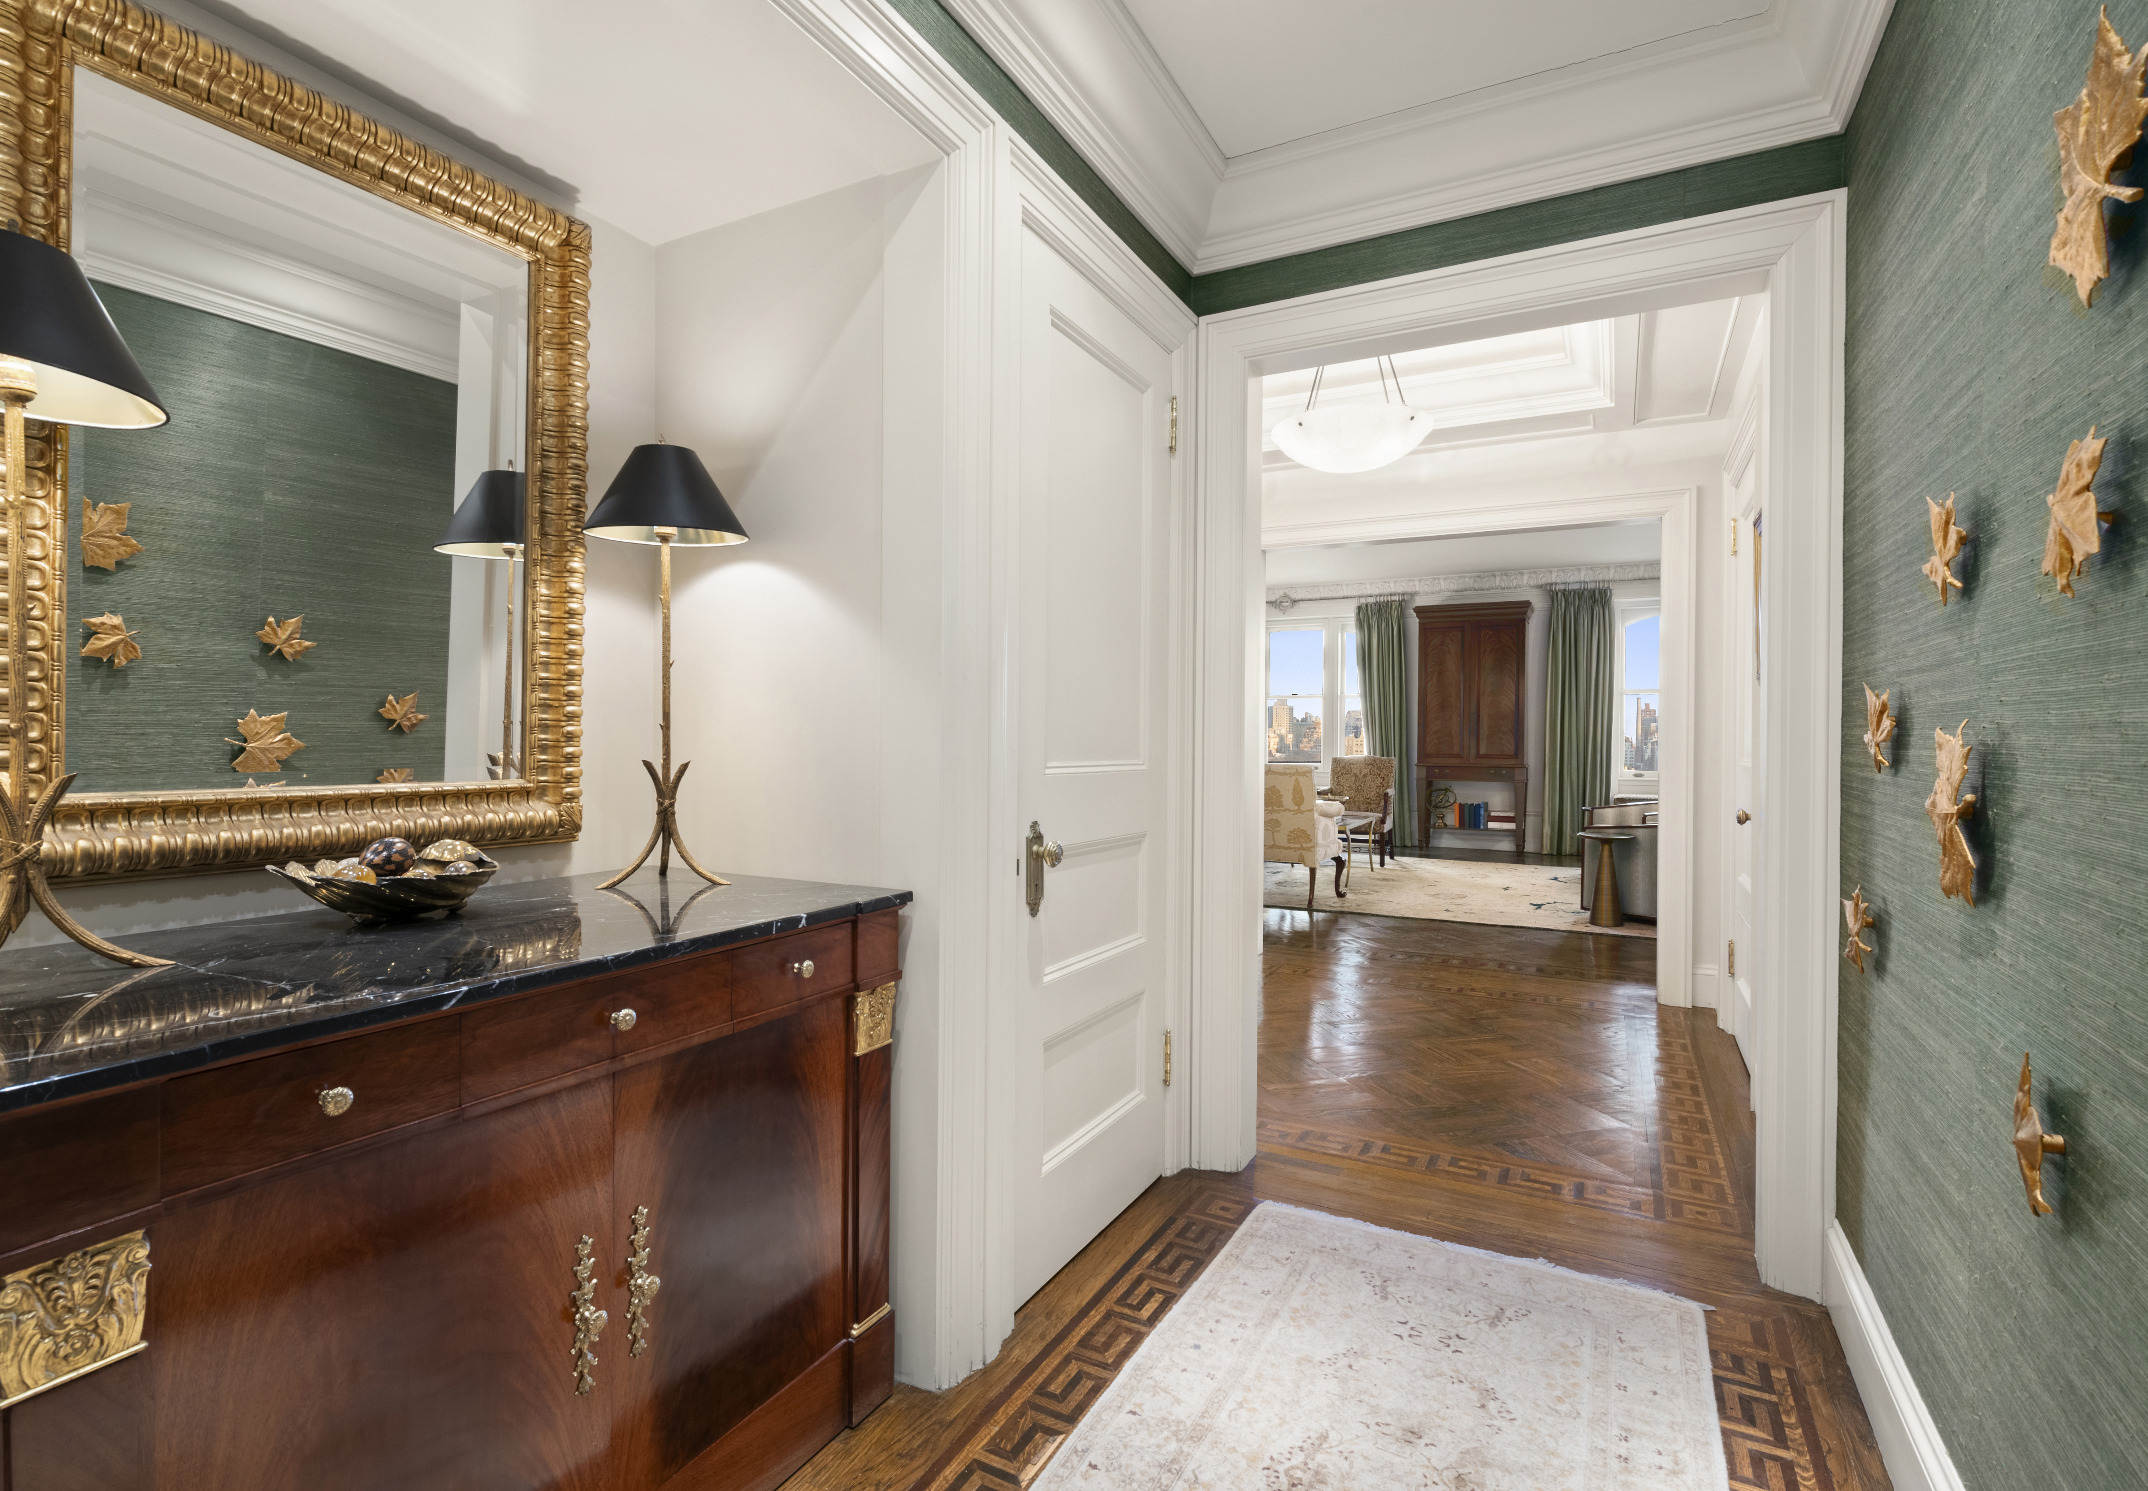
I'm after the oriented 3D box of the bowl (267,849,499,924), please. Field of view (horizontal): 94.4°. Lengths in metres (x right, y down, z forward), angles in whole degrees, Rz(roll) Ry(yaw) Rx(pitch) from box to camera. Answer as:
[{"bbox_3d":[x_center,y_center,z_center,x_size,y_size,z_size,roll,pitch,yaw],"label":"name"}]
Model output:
[{"bbox_3d":[-1.046,0.216,1.525,0.210,0.092,0.310,1,0,29],"label":"bowl"}]

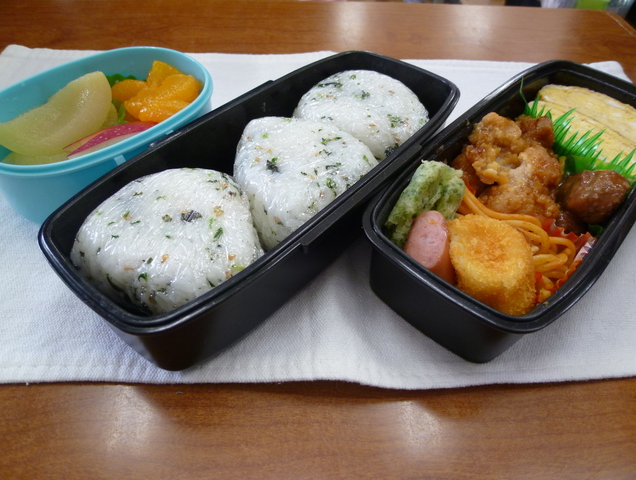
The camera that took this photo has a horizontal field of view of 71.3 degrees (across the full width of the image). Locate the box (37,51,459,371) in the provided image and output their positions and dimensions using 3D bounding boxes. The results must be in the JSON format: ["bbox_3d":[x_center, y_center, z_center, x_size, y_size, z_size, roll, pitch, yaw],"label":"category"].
[{"bbox_3d":[-0.017,-0.031,0.219,0.100,0.036,0.207,34,57,27],"label":"box"}]

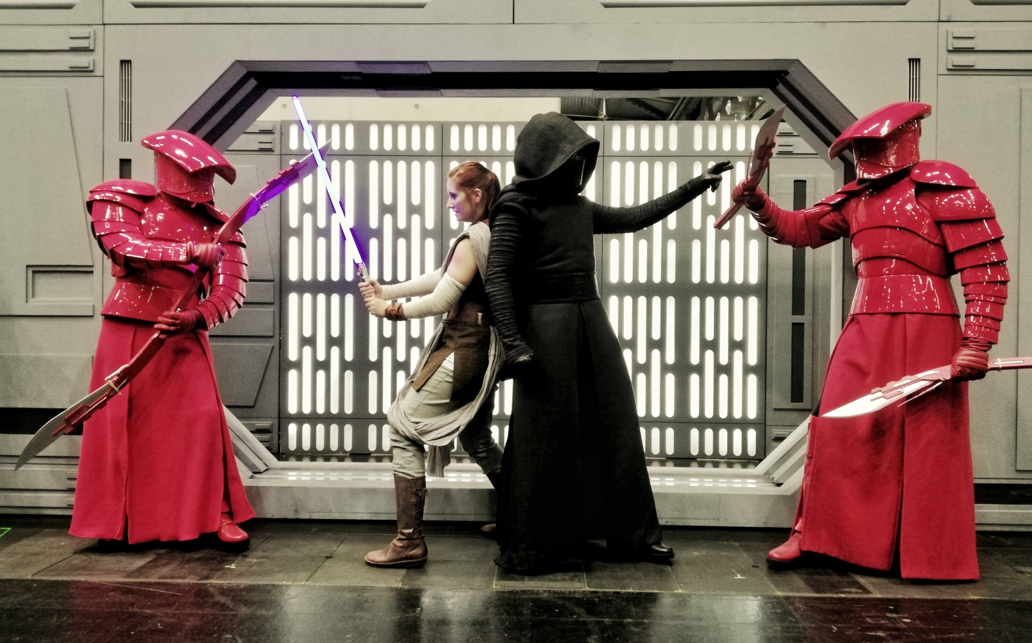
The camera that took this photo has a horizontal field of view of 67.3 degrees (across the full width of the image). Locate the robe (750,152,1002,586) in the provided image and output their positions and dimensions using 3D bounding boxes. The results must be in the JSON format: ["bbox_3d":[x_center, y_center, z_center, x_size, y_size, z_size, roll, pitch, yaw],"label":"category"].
[{"bbox_3d":[1.470,0.185,3.120,0.800,1.600,0.680,1,1,43],"label":"robe"}]

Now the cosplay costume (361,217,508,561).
[{"bbox_3d":[-0.325,0.269,3.340,0.660,1.440,0.540,1,0,2],"label":"cosplay costume"}]

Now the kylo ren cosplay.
[{"bbox_3d":[0.360,0.060,3.270,0.800,1.870,0.830,1,1,42],"label":"kylo ren cosplay"}]

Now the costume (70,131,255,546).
[{"bbox_3d":[-1.590,0.052,3.470,0.760,1.850,0.650,0,1,-38],"label":"costume"}]

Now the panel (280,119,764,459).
[{"bbox_3d":[0.030,-0.253,5.630,3.480,2.410,0.120,1,0,1],"label":"panel"}]

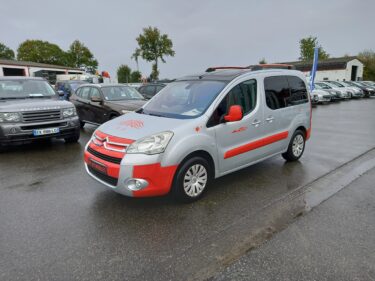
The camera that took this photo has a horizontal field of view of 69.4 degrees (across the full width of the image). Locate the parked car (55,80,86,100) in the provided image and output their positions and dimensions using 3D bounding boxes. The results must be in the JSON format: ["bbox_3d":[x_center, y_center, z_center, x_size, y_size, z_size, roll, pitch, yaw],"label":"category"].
[{"bbox_3d":[-7.200,-3.016,17.400,1.800,1.650,4.350,-11,16,-39],"label":"parked car"}]

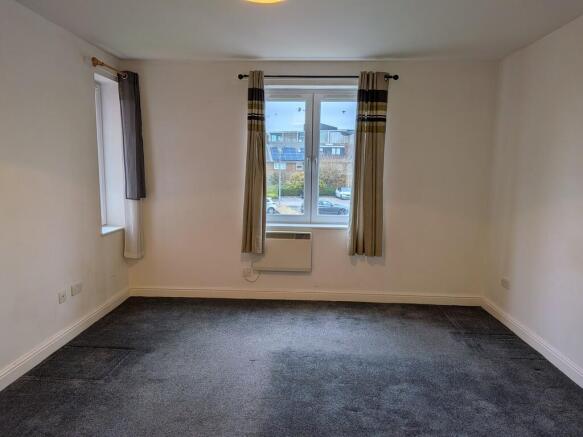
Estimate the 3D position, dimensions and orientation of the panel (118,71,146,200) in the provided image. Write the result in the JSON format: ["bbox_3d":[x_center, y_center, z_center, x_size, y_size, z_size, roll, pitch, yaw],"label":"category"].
[{"bbox_3d":[-1.575,-0.803,3.964,0.190,1.230,0.190,1,7,2],"label":"panel"}]

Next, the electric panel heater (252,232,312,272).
[{"bbox_3d":[-0.092,0.331,4.105,0.600,0.398,0.095,1,7,2],"label":"electric panel heater"}]

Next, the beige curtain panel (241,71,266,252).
[{"bbox_3d":[-0.373,-0.522,3.955,0.233,1.767,0.130,1,7,2],"label":"beige curtain panel"}]

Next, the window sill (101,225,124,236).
[{"bbox_3d":[-1.806,0.121,3.923,0.197,0.026,0.465,1,7,2],"label":"window sill"}]

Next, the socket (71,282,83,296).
[{"bbox_3d":[-1.745,0.581,3.301,0.014,0.086,0.146,1,7,2],"label":"socket"}]

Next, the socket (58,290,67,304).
[{"bbox_3d":[-1.753,0.605,3.110,0.014,0.086,0.086,1,7,2],"label":"socket"}]

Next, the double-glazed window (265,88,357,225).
[{"bbox_3d":[0.222,-0.631,4.219,1.200,1.390,0.070,1,7,2],"label":"double-glazed window"}]

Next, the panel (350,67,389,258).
[{"bbox_3d":[0.756,-0.500,3.910,0.327,1.769,0.140,1,7,2],"label":"panel"}]

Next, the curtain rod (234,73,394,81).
[{"bbox_3d":[0.248,-1.340,3.834,1.531,0.055,0.056,1,7,2],"label":"curtain rod"}]

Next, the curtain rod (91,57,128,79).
[{"bbox_3d":[-1.618,-1.340,3.650,0.070,0.070,0.660,1,7,2],"label":"curtain rod"}]

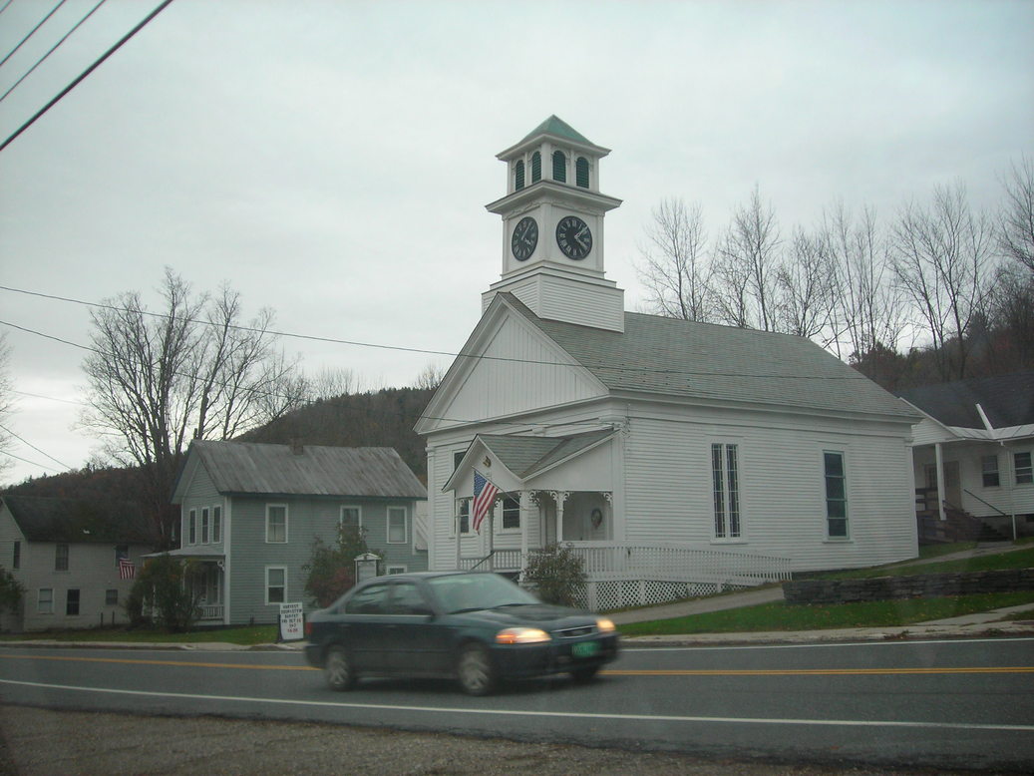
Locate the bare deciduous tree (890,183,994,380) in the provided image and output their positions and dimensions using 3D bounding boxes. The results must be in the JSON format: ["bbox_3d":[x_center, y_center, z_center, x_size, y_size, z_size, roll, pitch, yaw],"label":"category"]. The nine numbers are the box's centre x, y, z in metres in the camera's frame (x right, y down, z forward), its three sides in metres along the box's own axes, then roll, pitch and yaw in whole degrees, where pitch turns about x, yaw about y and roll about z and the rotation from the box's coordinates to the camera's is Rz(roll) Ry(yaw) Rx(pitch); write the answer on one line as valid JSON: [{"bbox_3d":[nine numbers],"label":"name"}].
[{"bbox_3d":[23.947,-4.357,64.000,5.800,14.300,5.600,-1,-9,0],"label":"bare deciduous tree"}]

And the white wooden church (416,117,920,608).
[{"bbox_3d":[4.024,-1.059,41.211,18.300,17.200,11.800,5,-11,-35],"label":"white wooden church"}]

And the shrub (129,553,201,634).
[{"bbox_3d":[-12.247,7.130,39.500,2.500,2.750,2.300,-1,-9,0],"label":"shrub"}]

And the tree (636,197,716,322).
[{"bbox_3d":[8.938,-3.907,64.000,4.600,13.400,4.400,-1,-9,0],"label":"tree"}]

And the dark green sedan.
[{"bbox_3d":[-0.783,2.891,13.570,1.700,1.390,4.450,8,-15,-42],"label":"dark green sedan"}]

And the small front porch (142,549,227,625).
[{"bbox_3d":[-13.402,7.872,45.163,1.850,2.950,5.600,5,-10,-33],"label":"small front porch"}]

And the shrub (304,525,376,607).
[{"bbox_3d":[-6.685,7.006,43.000,2.750,3.600,2.500,-1,-9,0],"label":"shrub"}]

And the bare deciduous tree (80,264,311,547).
[{"bbox_3d":[-16.710,2.573,58.000,11.400,17.200,10.800,-1,-9,0],"label":"bare deciduous tree"}]

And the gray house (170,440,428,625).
[{"bbox_3d":[-9.237,6.056,48.309,9.490,7.370,6.530,5,-10,-33],"label":"gray house"}]

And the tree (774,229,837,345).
[{"bbox_3d":[16.302,-3.064,64.000,3.800,11.700,3.600,-1,-9,0],"label":"tree"}]

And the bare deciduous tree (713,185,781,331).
[{"bbox_3d":[12.929,-4.300,64.000,4.200,14.200,4.000,-1,-9,0],"label":"bare deciduous tree"}]

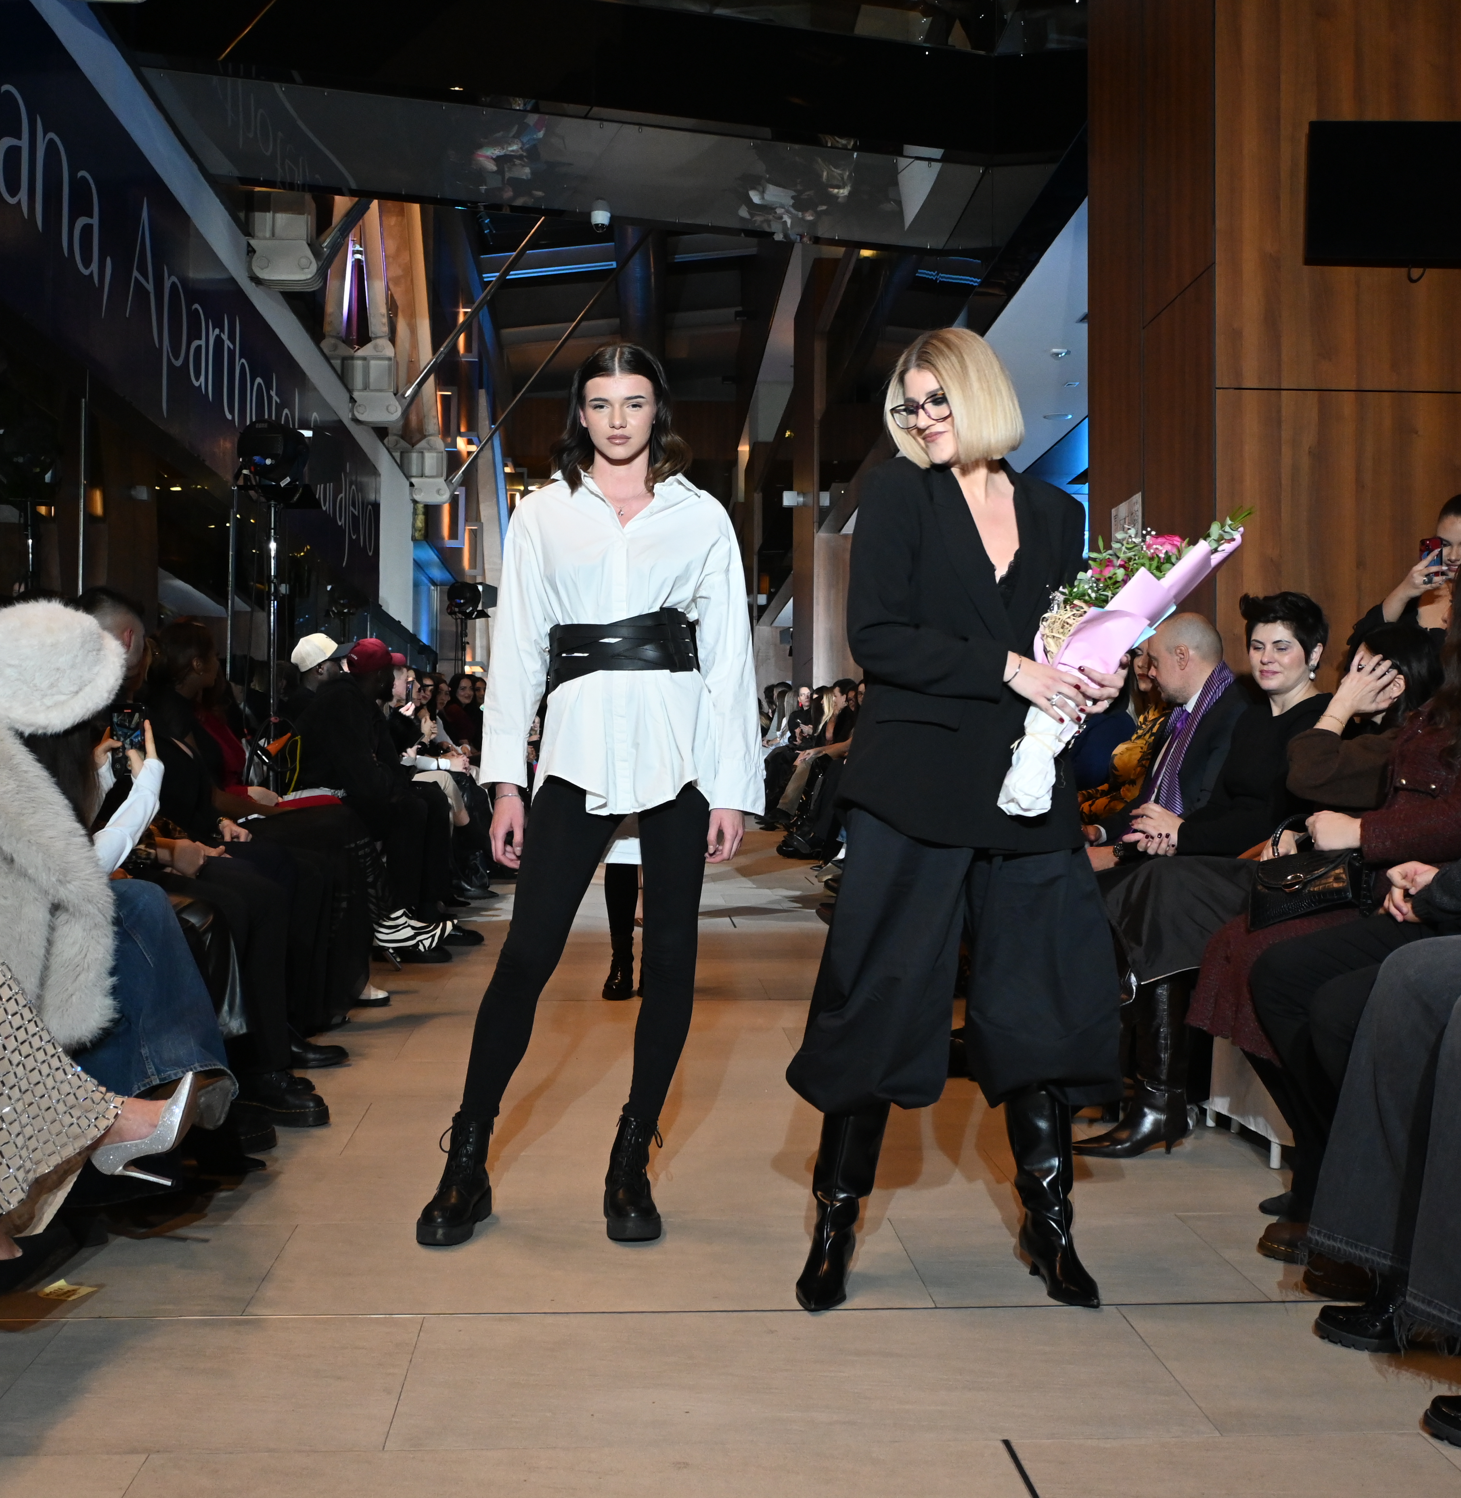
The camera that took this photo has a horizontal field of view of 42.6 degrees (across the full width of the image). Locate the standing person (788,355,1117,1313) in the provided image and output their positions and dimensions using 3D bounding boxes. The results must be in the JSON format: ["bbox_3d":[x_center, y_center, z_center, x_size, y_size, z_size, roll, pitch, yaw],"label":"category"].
[{"bbox_3d":[0.410,0.115,3.420,0.610,1.760,0.460,0,1,-12],"label":"standing person"}]

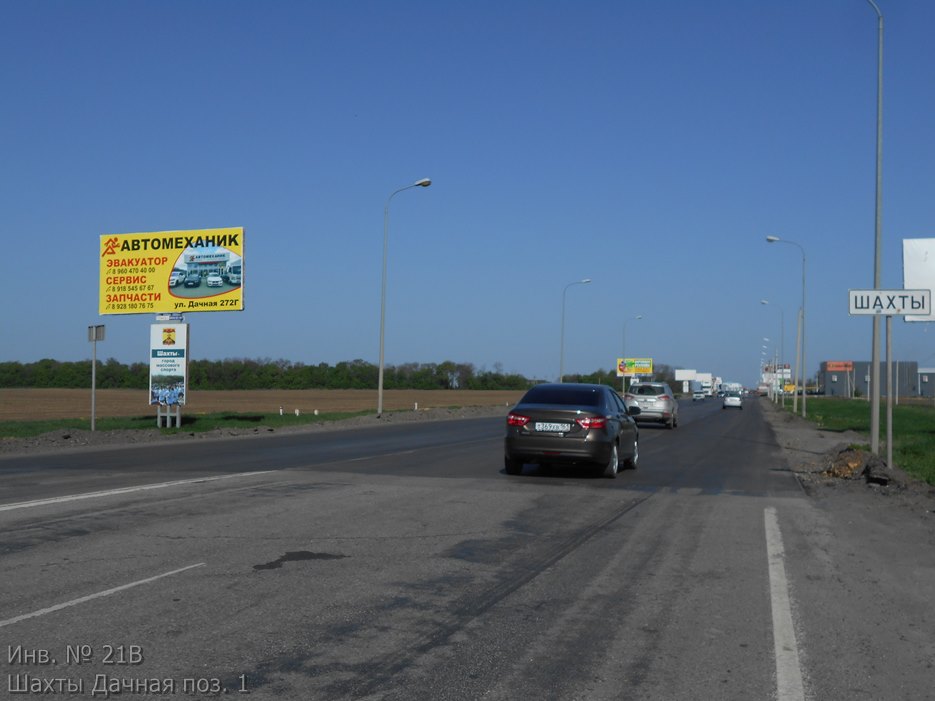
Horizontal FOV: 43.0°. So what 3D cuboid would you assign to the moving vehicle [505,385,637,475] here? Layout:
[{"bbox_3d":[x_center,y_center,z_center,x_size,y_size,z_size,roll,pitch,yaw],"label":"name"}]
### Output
[{"bbox_3d":[1.820,1.285,19.880,1.780,1.490,4.400,1,-2,14],"label":"moving vehicle"}]

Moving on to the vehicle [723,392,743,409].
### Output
[{"bbox_3d":[23.700,4.450,105.800,1.740,1.470,4.380,1,-2,14],"label":"vehicle"}]

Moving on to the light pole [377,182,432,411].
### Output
[{"bbox_3d":[-2.649,-2.227,50.200,2.290,10.000,0.350,0,-2,14],"label":"light pole"}]

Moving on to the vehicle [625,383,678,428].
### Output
[{"bbox_3d":[7.080,2.100,45.500,1.880,1.690,4.520,1,-2,13],"label":"vehicle"}]

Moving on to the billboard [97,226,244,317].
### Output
[{"bbox_3d":[-11.142,-2.947,44.796,6.070,3.080,0.250,-1,-2,16],"label":"billboard"}]

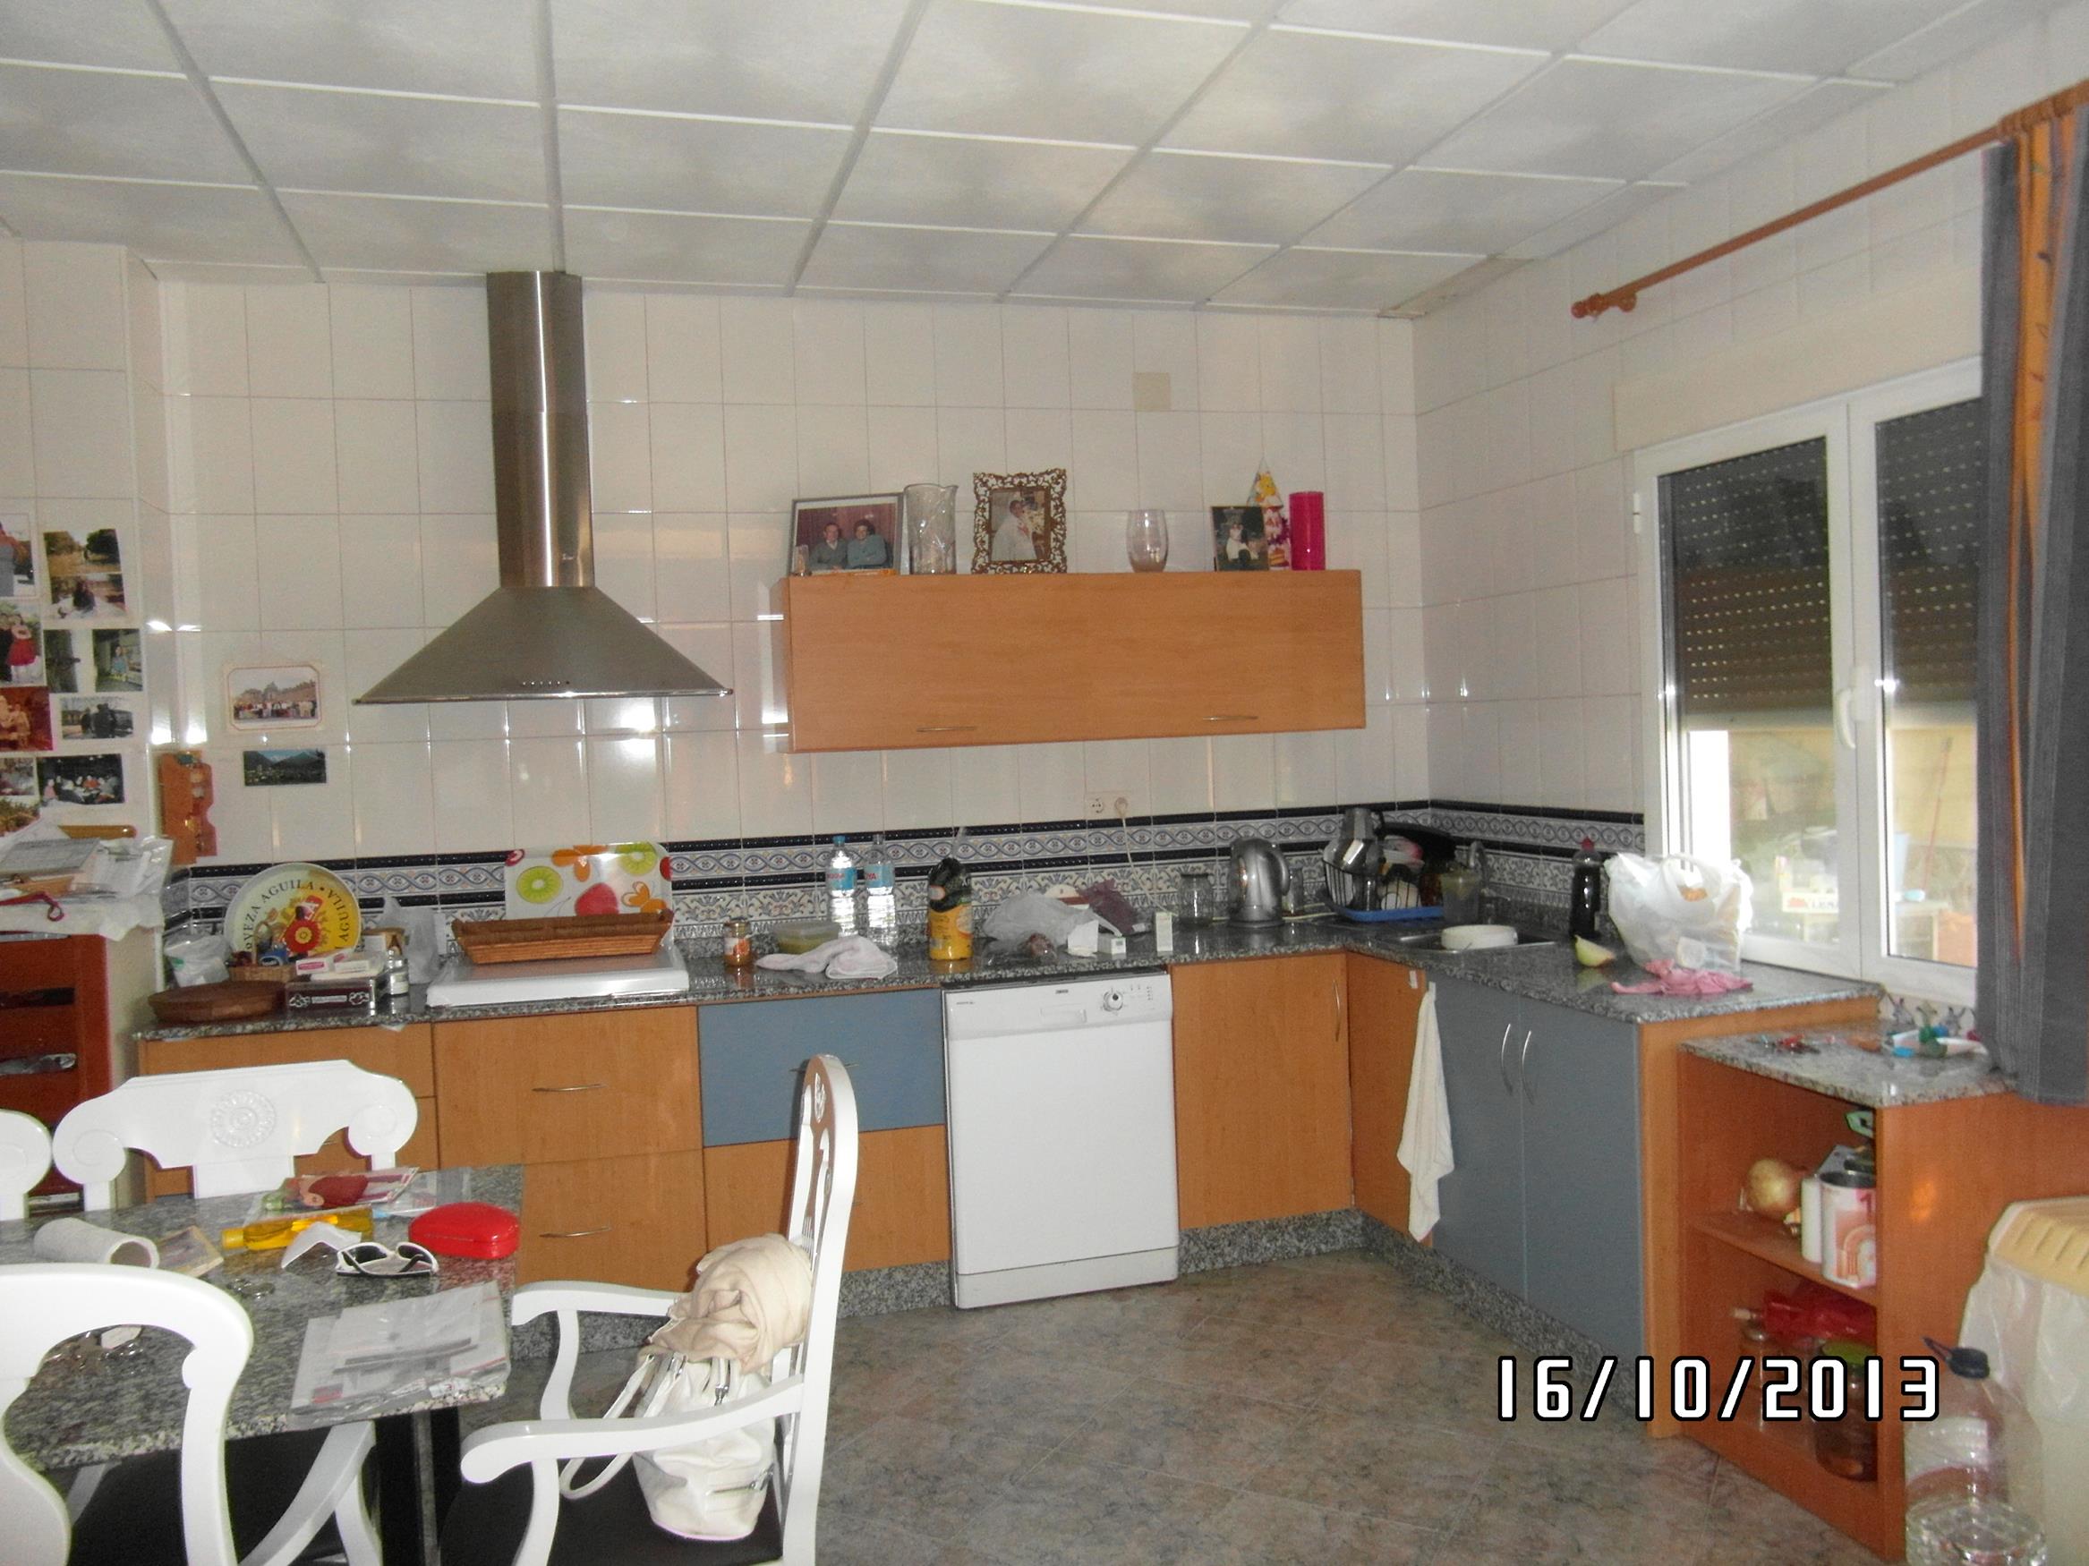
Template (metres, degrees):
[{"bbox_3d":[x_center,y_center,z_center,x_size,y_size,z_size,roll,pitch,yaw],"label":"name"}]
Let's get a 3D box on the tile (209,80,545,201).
[{"bbox_3d":[-1.313,-1.297,2.953,0.595,0.018,0.595,-3,4,-16],"label":"tile"}]

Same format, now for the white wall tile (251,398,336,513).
[{"bbox_3d":[-1.921,-0.832,3.712,0.200,0.300,0.010,-3,3,-15],"label":"white wall tile"}]

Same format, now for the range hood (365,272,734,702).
[{"bbox_3d":[-1.265,-0.770,3.688,0.870,1.130,0.480,-3,3,-13],"label":"range hood"}]

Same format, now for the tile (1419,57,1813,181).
[{"bbox_3d":[1.159,-1.382,3.030,0.595,0.018,0.595,-3,4,-16],"label":"tile"}]

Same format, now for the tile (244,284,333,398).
[{"bbox_3d":[-1.928,-1.125,3.703,0.200,0.300,0.010,-3,3,-15],"label":"tile"}]

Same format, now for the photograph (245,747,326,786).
[{"bbox_3d":[-1.934,-0.037,3.689,0.195,0.092,0.012,-3,3,-15],"label":"photograph"}]

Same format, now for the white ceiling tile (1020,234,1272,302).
[{"bbox_3d":[0.265,-1.388,3.932,0.597,0.015,0.575,-3,3,-15],"label":"white ceiling tile"}]

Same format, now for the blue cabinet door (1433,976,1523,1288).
[{"bbox_3d":[1.046,0.833,3.460,0.020,0.706,0.355,-3,4,-22],"label":"blue cabinet door"}]

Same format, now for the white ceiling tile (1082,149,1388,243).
[{"bbox_3d":[0.416,-1.363,3.372,0.597,0.015,0.590,-3,3,-15],"label":"white ceiling tile"}]

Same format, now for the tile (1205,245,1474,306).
[{"bbox_3d":[0.851,-1.450,4.167,0.600,0.020,0.540,-3,3,-16],"label":"tile"}]

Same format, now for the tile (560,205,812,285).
[{"bbox_3d":[-0.912,-1.362,3.674,0.600,0.020,0.540,-3,3,-16],"label":"tile"}]

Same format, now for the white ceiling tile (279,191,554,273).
[{"bbox_3d":[-1.503,-1.333,3.531,0.600,0.020,0.560,-3,3,-16],"label":"white ceiling tile"}]

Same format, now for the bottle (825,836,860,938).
[{"bbox_3d":[-0.567,0.306,4.050,0.083,0.310,0.083,-3,4,-13],"label":"bottle"}]

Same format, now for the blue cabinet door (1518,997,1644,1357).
[{"bbox_3d":[1.121,0.817,3.028,0.020,0.685,0.360,-3,3,-19],"label":"blue cabinet door"}]

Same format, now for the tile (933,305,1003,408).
[{"bbox_3d":[-0.209,-1.225,4.154,0.200,0.300,0.010,-3,3,-15],"label":"tile"}]

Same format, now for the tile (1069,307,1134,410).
[{"bbox_3d":[0.175,-1.246,4.252,0.200,0.300,0.010,-3,4,-13],"label":"tile"}]

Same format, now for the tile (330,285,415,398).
[{"bbox_3d":[-1.769,-1.155,3.791,0.200,0.300,0.010,-3,4,-13],"label":"tile"}]

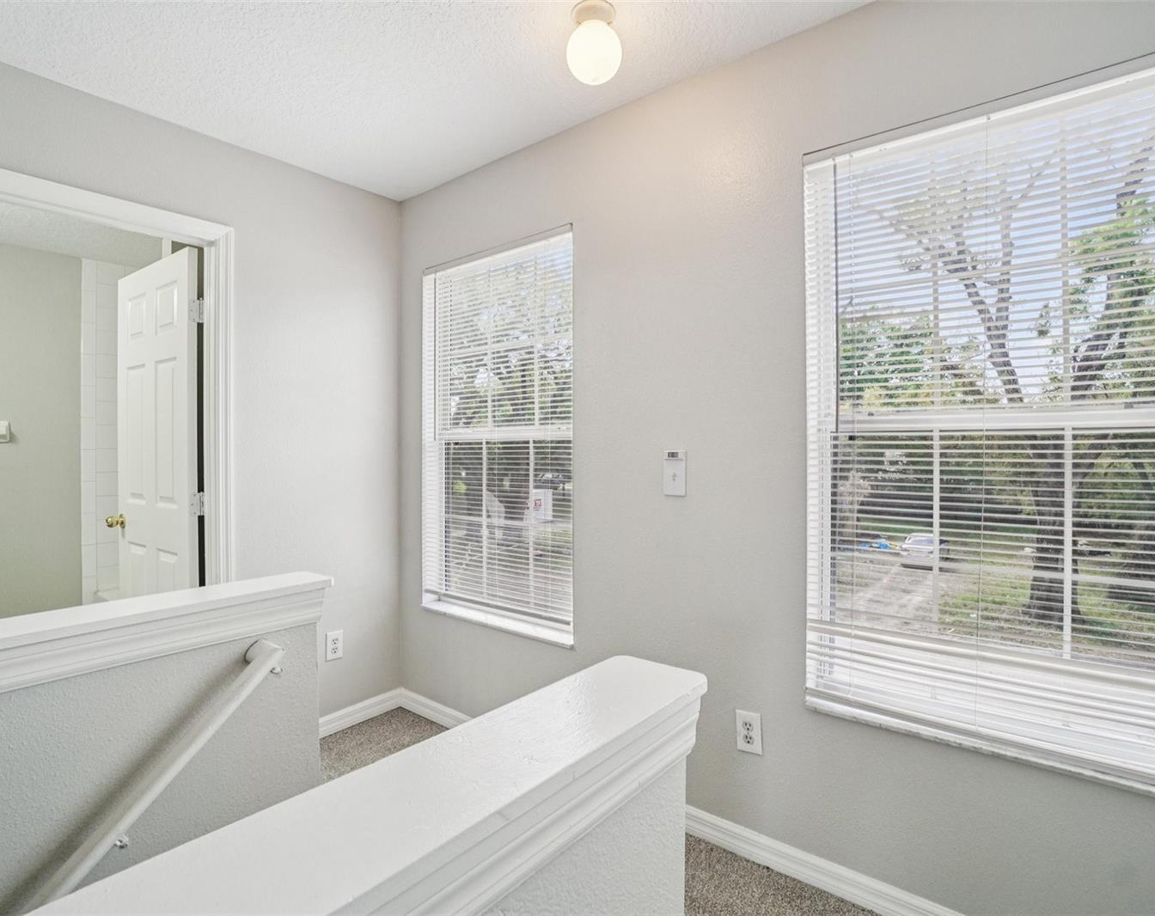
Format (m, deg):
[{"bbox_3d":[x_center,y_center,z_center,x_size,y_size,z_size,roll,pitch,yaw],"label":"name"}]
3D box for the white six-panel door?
[{"bbox_3d":[-1.798,0.194,2.451,0.720,2.025,0.040,0,0,35],"label":"white six-panel door"}]

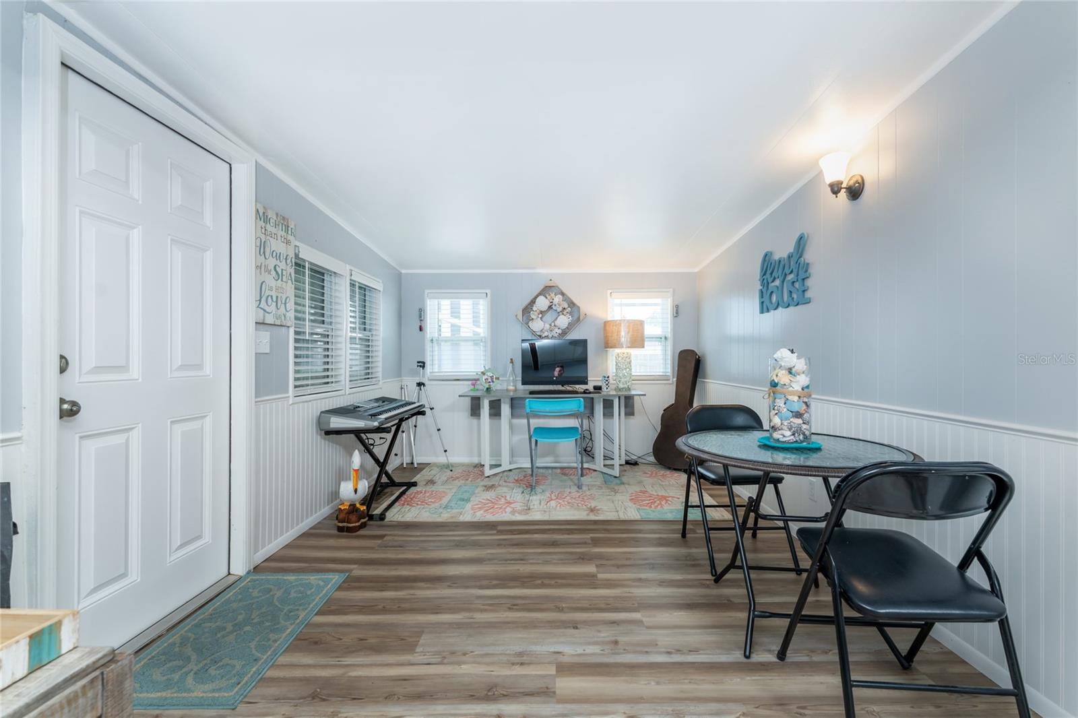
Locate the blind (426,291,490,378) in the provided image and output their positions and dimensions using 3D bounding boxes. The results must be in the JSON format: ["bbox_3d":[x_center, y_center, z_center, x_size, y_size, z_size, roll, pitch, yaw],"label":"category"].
[{"bbox_3d":[-0.820,-0.254,4.260,0.635,0.885,0.050,0,0,1],"label":"blind"}]

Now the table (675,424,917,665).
[{"bbox_3d":[1.020,0.710,1.750,0.860,0.710,0.860,0,0,1],"label":"table"}]

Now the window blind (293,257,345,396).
[{"bbox_3d":[-1.456,-0.211,2.848,0.060,0.888,0.618,0,0,2],"label":"window blind"}]

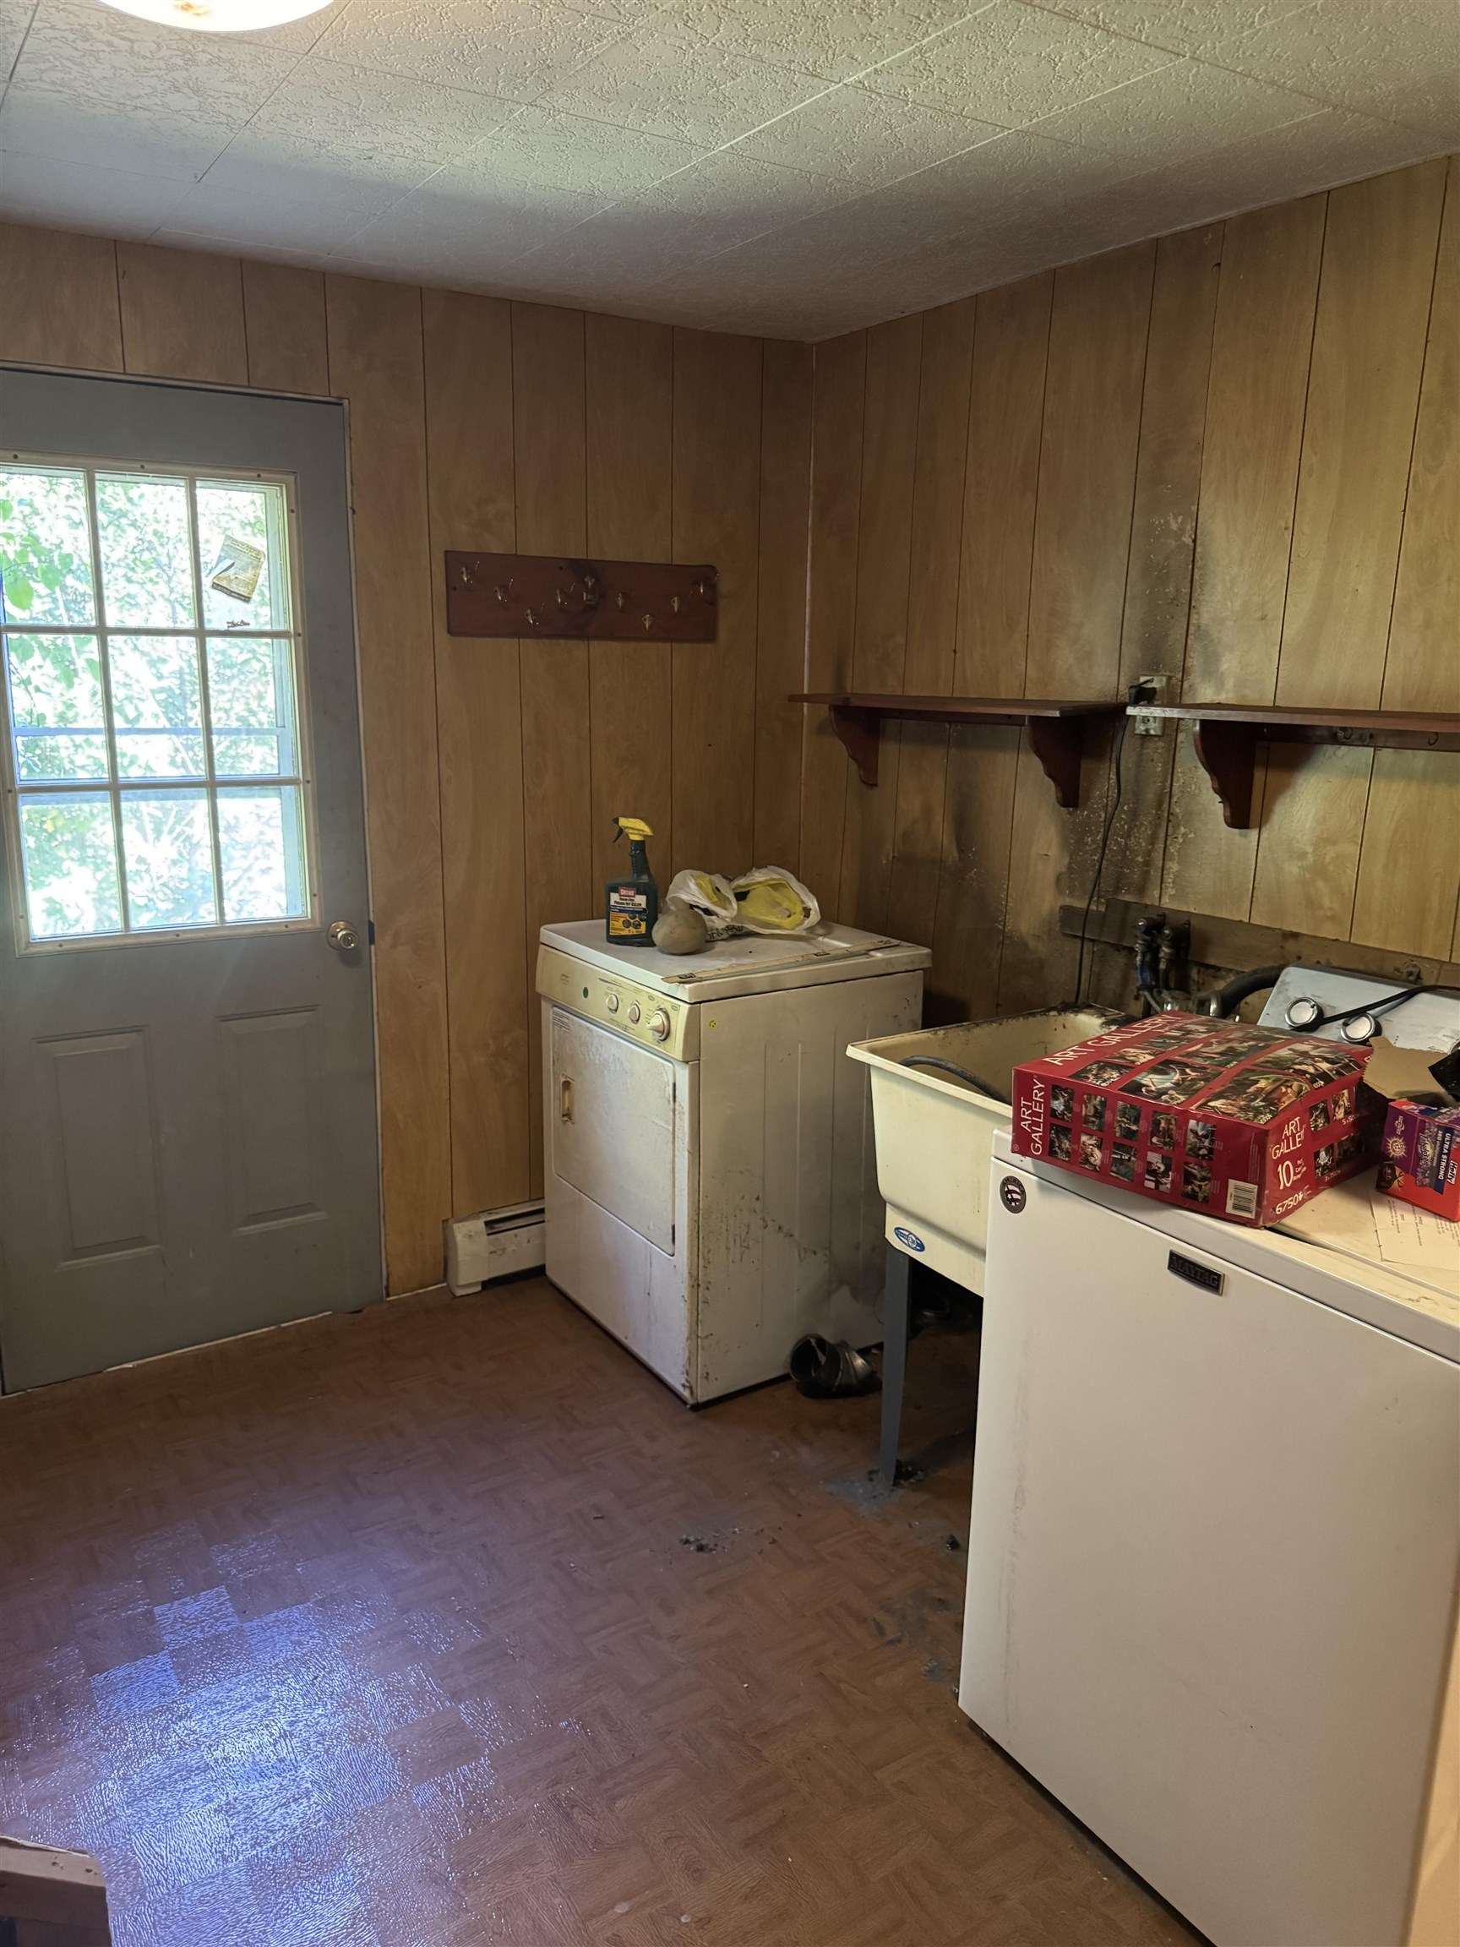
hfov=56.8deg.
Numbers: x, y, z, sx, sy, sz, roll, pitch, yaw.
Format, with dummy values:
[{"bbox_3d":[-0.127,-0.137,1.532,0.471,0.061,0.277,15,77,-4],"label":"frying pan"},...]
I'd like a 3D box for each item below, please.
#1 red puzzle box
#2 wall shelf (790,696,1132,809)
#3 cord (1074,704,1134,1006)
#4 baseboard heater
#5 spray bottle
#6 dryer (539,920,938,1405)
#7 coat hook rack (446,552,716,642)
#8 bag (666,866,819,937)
[{"bbox_3d":[0.625,0.170,1.762,0.326,0.113,0.415,13,18,42],"label":"red puzzle box"},{"bbox_3d":[0.462,-0.507,3.042,0.175,0.220,0.905,-8,16,-32],"label":"wall shelf"},{"bbox_3d":[0.751,-0.227,2.736,0.060,0.620,0.090,-8,16,-32],"label":"cord"},{"bbox_3d":[-0.308,0.645,3.545,0.900,0.188,0.068,-8,16,-32],"label":"baseboard heater"},{"bbox_3d":[-0.214,-0.205,2.958,0.110,0.278,0.062,5,14,16],"label":"spray bottle"},{"bbox_3d":[-0.012,0.364,3.165,0.630,0.915,0.695,-8,16,-32],"label":"dryer"},{"bbox_3d":[-0.323,-0.872,3.164,0.700,0.185,0.055,-8,16,-32],"label":"coat hook rack"},{"bbox_3d":[0.026,-0.179,3.163,0.350,0.140,0.190,-8,16,-32],"label":"bag"}]

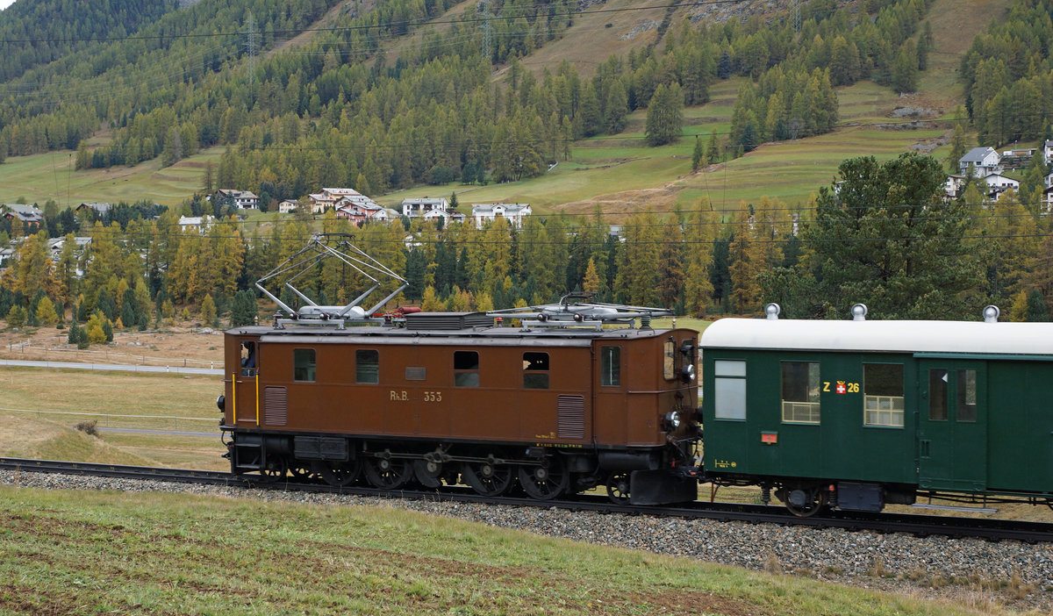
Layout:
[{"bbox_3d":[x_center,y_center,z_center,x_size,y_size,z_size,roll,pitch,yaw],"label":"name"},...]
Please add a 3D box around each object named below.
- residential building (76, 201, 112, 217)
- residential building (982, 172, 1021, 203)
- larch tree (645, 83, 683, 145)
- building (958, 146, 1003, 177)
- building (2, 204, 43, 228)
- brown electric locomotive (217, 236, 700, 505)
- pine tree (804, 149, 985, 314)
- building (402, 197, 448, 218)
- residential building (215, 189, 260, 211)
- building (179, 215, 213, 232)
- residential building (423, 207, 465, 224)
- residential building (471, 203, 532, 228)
[{"bbox_3d":[-185.077,-40.878,650.000,12.500,8.500,10.000,-1,1,-30],"label":"residential building"},{"bbox_3d":[199.954,-50.404,640.000,15.500,12.500,13.000,0,1,14],"label":"residential building"},{"bbox_3d":[68.625,-97.127,760.000,19.000,31.500,18.000,0,1,0],"label":"larch tree"},{"bbox_3d":[193.702,-62.255,650.000,14.000,13.000,12.000,0,1,30],"label":"building"},{"bbox_3d":[-205.510,-37.024,620.000,14.000,10.500,11.500,-1,1,-23],"label":"building"},{"bbox_3d":[-1.727,1.101,31.356,11.000,5.250,2.600,0,2,27],"label":"brown electric locomotive"},{"bbox_3d":[21.731,-1.567,90.000,10.800,15.300,10.500,0,1,0],"label":"pine tree"},{"bbox_3d":[-45.253,-45.055,685.000,18.500,9.200,11.000,0,1,18],"label":"building"},{"bbox_3d":[-130.977,-49.166,690.000,17.000,9.500,12.000,-1,1,-18],"label":"residential building"},{"bbox_3d":[-134.682,-33.447,620.000,13.500,8.500,10.000,0,1,-6],"label":"building"},{"bbox_3d":[-37.223,-41.005,690.000,16.500,9.000,12.000,0,1,13],"label":"residential building"},{"bbox_3d":[-11.346,-41.602,690.000,25.000,11.500,12.000,0,1,18],"label":"residential building"}]

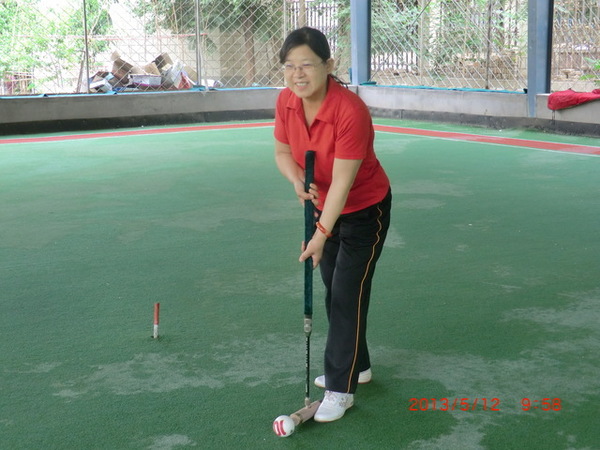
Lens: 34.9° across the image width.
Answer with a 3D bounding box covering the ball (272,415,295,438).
[{"bbox_3d":[-0.056,0.700,3.320,0.075,0.075,0.075,-1,10,0],"label":"ball"}]

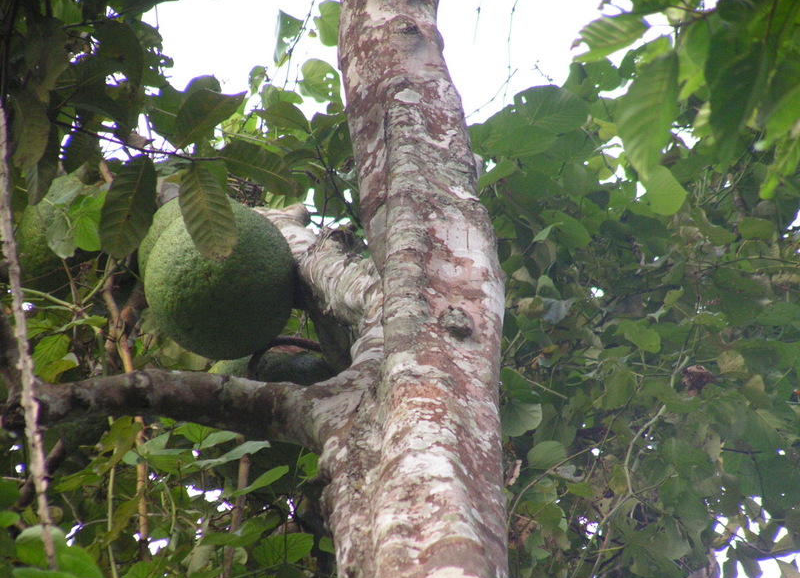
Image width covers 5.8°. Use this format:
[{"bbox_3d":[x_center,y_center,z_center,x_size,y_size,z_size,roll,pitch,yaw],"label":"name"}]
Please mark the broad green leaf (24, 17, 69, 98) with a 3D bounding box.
[{"bbox_3d":[-0.729,-0.478,16.400,0.092,0.175,0.025,-6,19,2],"label":"broad green leaf"}]

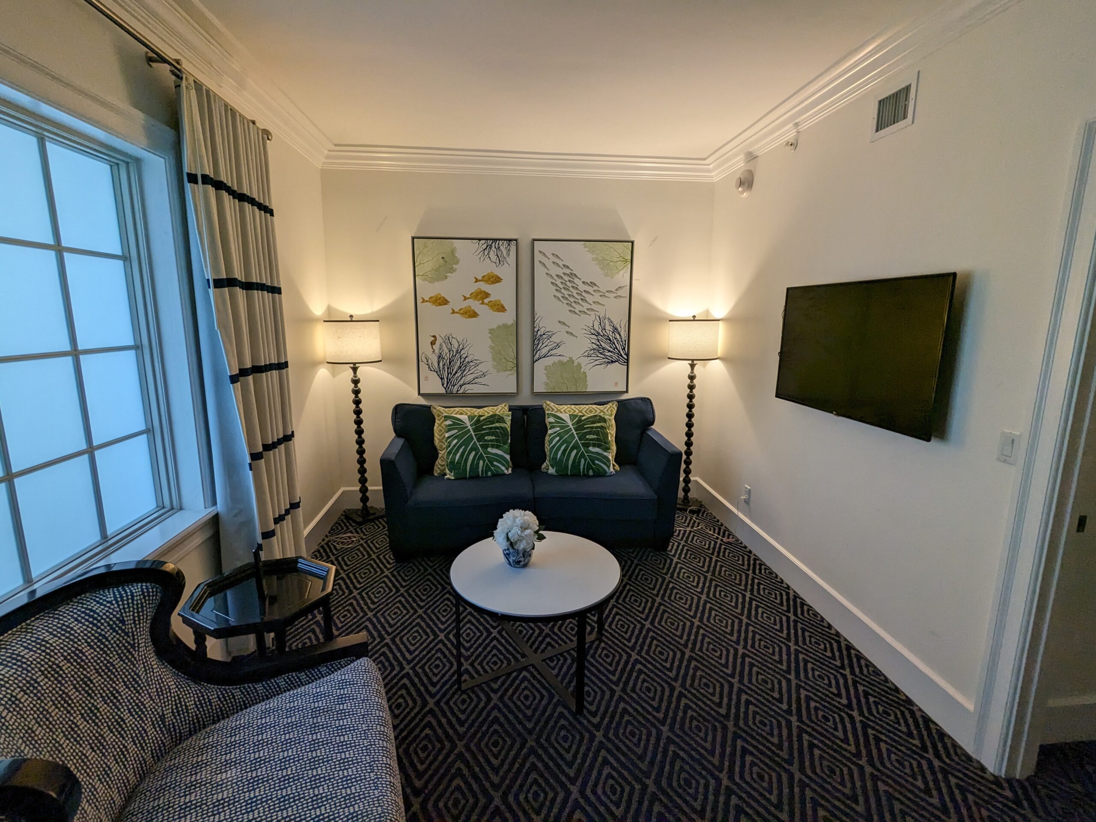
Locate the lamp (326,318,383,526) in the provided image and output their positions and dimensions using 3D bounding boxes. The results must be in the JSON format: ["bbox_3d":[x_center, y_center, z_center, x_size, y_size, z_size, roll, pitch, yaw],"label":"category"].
[{"bbox_3d":[-1.458,0.067,3.905,0.402,1.589,0.402,-1,11,-6],"label":"lamp"}]

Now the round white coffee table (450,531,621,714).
[{"bbox_3d":[-0.053,0.926,2.273,0.737,0.493,0.737,0,11,0],"label":"round white coffee table"}]

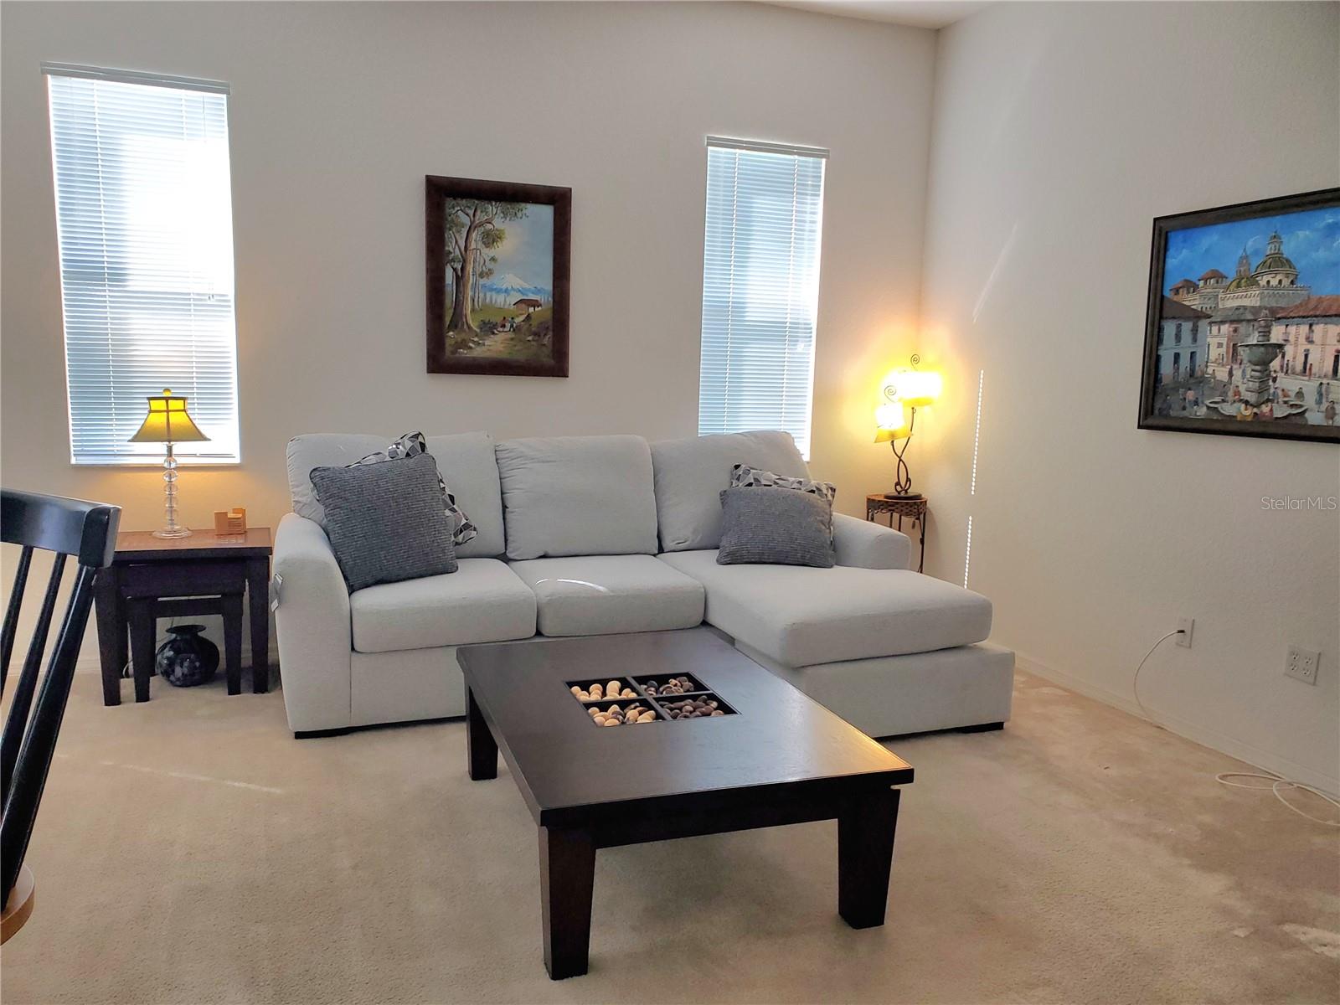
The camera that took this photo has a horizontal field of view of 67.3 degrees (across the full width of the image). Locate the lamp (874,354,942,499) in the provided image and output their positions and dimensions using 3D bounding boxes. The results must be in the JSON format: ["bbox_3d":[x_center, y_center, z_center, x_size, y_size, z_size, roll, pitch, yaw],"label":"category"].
[{"bbox_3d":[1.203,-0.382,5.119,0.329,0.726,0.232,3,7,11],"label":"lamp"}]

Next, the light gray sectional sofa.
[{"bbox_3d":[-0.165,0.268,4.054,2.632,1.038,1.522,-1,8,-19],"label":"light gray sectional sofa"}]

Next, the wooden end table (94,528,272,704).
[{"bbox_3d":[-1.936,0.441,4.083,0.633,0.592,0.497,-1,8,-19],"label":"wooden end table"}]

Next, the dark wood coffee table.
[{"bbox_3d":[-0.071,0.743,2.829,0.871,0.404,1.313,-1,8,-19],"label":"dark wood coffee table"}]

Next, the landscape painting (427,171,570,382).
[{"bbox_3d":[-0.770,-1.006,4.561,0.650,0.852,0.039,-1,8,-19],"label":"landscape painting"}]

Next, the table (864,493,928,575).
[{"bbox_3d":[1.157,0.324,5.198,0.302,0.716,0.302,-1,8,-19],"label":"table"}]

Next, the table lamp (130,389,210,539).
[{"bbox_3d":[-2.043,-0.164,4.112,0.291,0.596,0.291,-1,8,-19],"label":"table lamp"}]

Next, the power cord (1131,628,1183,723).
[{"bbox_3d":[1.808,0.668,3.777,0.155,0.400,0.129,-1,8,-19],"label":"power cord"}]

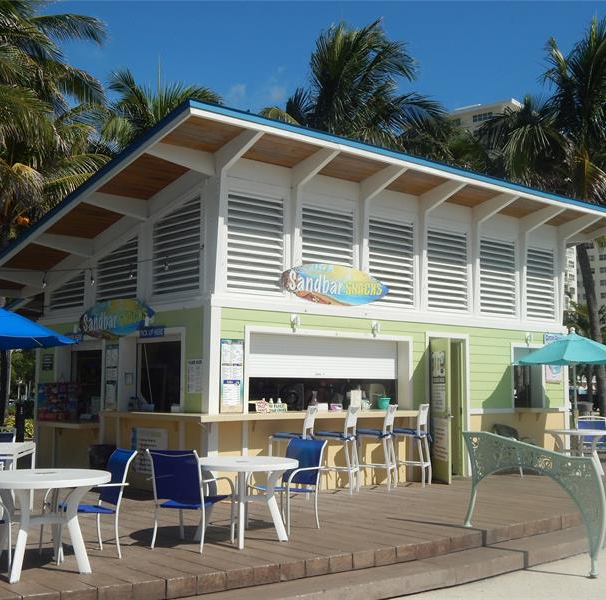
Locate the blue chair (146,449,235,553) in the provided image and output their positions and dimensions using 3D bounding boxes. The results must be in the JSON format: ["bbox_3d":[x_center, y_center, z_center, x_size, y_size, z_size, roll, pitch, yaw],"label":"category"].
[{"bbox_3d":[-1.000,1.756,7.777,0.560,0.861,0.740,-2,-6,20],"label":"blue chair"}]

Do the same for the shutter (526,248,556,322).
[{"bbox_3d":[4.318,-0.266,15.936,0.910,1.240,0.100,5,-8,-41],"label":"shutter"}]

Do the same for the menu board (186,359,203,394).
[{"bbox_3d":[-1.386,0.983,11.275,0.017,0.427,0.302,5,-7,-40],"label":"menu board"}]

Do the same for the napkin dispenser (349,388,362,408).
[{"bbox_3d":[0.763,1.446,12.522,0.122,0.287,0.122,5,-7,-40],"label":"napkin dispenser"}]

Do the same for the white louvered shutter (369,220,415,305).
[{"bbox_3d":[1.347,-0.558,13.377,0.990,1.260,0.100,5,-8,-41],"label":"white louvered shutter"}]

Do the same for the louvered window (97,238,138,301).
[{"bbox_3d":[-2.763,-0.454,13.072,0.072,0.908,1.244,5,-7,-40],"label":"louvered window"}]

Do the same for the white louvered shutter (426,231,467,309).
[{"bbox_3d":[2.337,-0.482,14.150,0.972,1.279,0.072,5,-7,-40],"label":"white louvered shutter"}]

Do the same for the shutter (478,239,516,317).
[{"bbox_3d":[3.351,-0.359,15.103,0.990,1.230,0.100,5,-8,-41],"label":"shutter"}]

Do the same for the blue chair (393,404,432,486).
[{"bbox_3d":[1.625,2.116,12.842,0.474,1.168,0.430,-2,-6,23],"label":"blue chair"}]

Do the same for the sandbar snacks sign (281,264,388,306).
[{"bbox_3d":[0.515,-0.205,12.473,2.050,0.580,0.080,5,-8,-41],"label":"sandbar snacks sign"}]

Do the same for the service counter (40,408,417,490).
[{"bbox_3d":[-1.238,2.232,13.533,4.170,1.070,4.500,5,-8,-41],"label":"service counter"}]

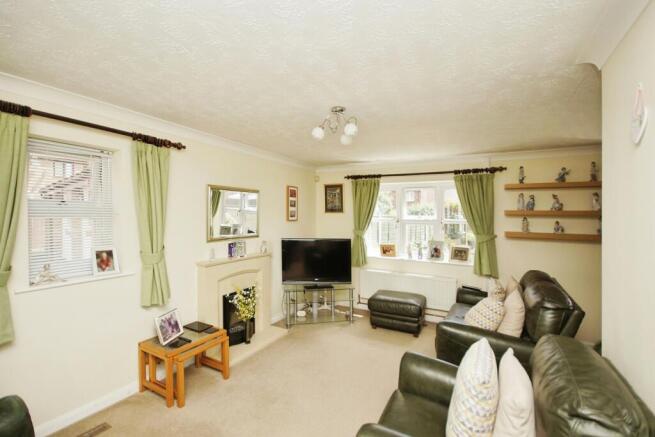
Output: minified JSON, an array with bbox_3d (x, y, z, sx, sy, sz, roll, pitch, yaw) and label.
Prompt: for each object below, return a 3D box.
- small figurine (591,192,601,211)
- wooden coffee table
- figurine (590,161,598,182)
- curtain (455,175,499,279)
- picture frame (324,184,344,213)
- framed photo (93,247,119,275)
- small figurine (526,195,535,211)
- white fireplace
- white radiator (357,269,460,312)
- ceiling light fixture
[{"bbox_3d":[2.912,-0.176,2.958,0.088,0.200,0.090,1,1,27],"label":"small figurine"},{"bbox_3d":[-1.278,1.303,2.507,0.520,0.408,0.551,0,1,28],"label":"wooden coffee table"},{"bbox_3d":[2.906,-0.502,2.961,0.083,0.233,0.080,1,1,27],"label":"figurine"},{"bbox_3d":[2.009,0.083,3.704,0.530,1.438,0.122,0,1,28],"label":"curtain"},{"bbox_3d":[0.111,-0.345,4.781,0.367,0.500,0.031,0,1,28],"label":"picture frame"},{"bbox_3d":[-1.819,0.348,2.246,0.031,0.219,0.178,-13,-8,42],"label":"framed photo"},{"bbox_3d":[2.400,-0.180,3.219,0.083,0.195,0.080,1,1,27],"label":"small figurine"},{"bbox_3d":[-0.945,0.990,3.250,0.398,1.020,1.153,0,1,28],"label":"white fireplace"},{"bbox_3d":[1.129,1.016,3.923,1.338,0.455,0.090,1,1,27],"label":"white radiator"},{"bbox_3d":[0.075,-0.735,2.230,0.370,0.275,0.370,1,1,27],"label":"ceiling light fixture"}]

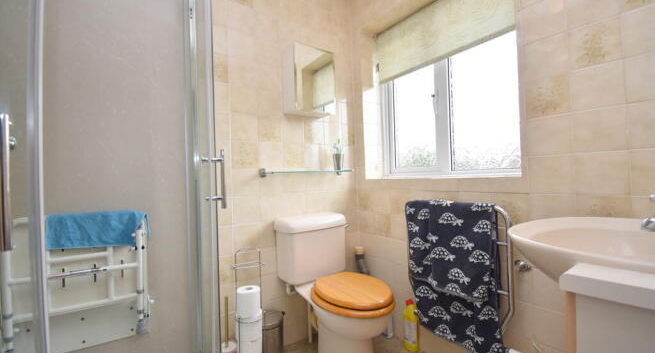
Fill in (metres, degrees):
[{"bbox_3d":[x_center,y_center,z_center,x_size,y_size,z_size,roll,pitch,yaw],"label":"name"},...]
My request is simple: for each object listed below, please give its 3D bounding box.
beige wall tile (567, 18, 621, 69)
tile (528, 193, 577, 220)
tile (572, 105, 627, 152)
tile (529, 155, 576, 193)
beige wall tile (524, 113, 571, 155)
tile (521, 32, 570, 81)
[{"bbox_3d":[0.937,-0.464,0.959,0.010,0.152,0.152,-2,0,-35],"label":"beige wall tile"},{"bbox_3d":[0.866,0.142,1.061,0.010,0.148,0.145,-1,-1,-37],"label":"tile"},{"bbox_3d":[0.942,-0.161,0.951,0.010,0.148,0.145,-1,-1,-37],"label":"tile"},{"bbox_3d":[0.860,-0.008,1.052,0.010,0.152,0.152,-2,0,-35],"label":"tile"},{"bbox_3d":[0.857,-0.158,1.063,0.010,0.148,0.145,-1,-1,-37],"label":"beige wall tile"},{"bbox_3d":[0.849,-0.458,1.065,0.010,0.148,0.145,-1,-1,-37],"label":"tile"}]

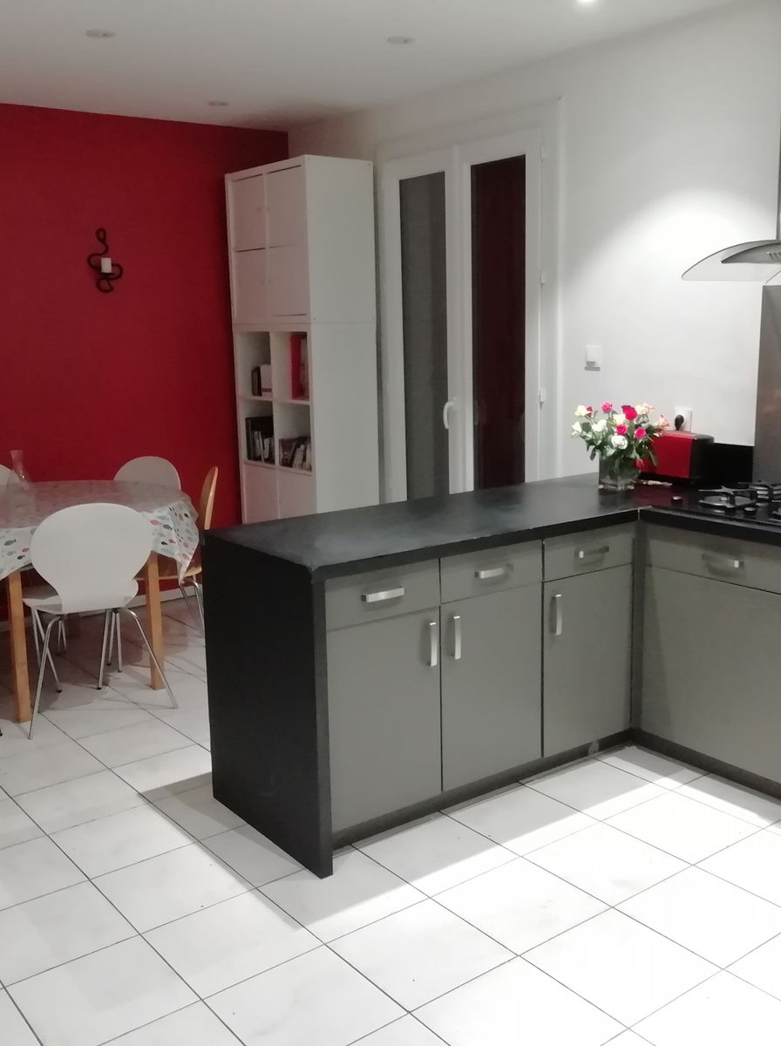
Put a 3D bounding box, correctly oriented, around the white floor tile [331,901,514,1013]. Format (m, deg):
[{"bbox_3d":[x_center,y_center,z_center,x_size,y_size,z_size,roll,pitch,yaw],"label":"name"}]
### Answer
[{"bbox_3d":[0.074,1.045,2.547,0.333,0.010,0.333,-9,14,-36],"label":"white floor tile"}]

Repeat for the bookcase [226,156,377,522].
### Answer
[{"bbox_3d":[-0.463,-0.713,5.649,0.390,2.280,0.790,-9,14,-36],"label":"bookcase"}]

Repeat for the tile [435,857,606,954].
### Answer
[{"bbox_3d":[0.340,0.995,2.731,0.326,0.010,0.326,-9,14,-36],"label":"tile"}]

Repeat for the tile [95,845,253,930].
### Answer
[{"bbox_3d":[-0.597,0.992,2.858,0.326,0.010,0.326,-9,14,-36],"label":"tile"}]

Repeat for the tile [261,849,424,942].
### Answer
[{"bbox_3d":[-0.130,0.998,2.809,0.333,0.010,0.333,-9,14,-36],"label":"tile"}]

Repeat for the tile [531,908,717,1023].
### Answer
[{"bbox_3d":[0.542,1.041,2.470,0.326,0.010,0.326,-9,14,-36],"label":"tile"}]

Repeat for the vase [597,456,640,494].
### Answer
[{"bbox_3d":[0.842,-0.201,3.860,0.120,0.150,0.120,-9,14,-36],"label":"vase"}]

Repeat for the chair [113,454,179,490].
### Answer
[{"bbox_3d":[-1.294,0.150,4.961,0.520,0.875,0.520,4,12,26],"label":"chair"}]

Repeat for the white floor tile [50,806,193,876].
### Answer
[{"bbox_3d":[-0.799,0.945,3.119,0.326,0.010,0.326,-9,14,-36],"label":"white floor tile"}]

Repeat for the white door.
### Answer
[{"bbox_3d":[0.344,-0.638,5.096,0.070,2.270,1.140,-9,14,-36],"label":"white door"}]

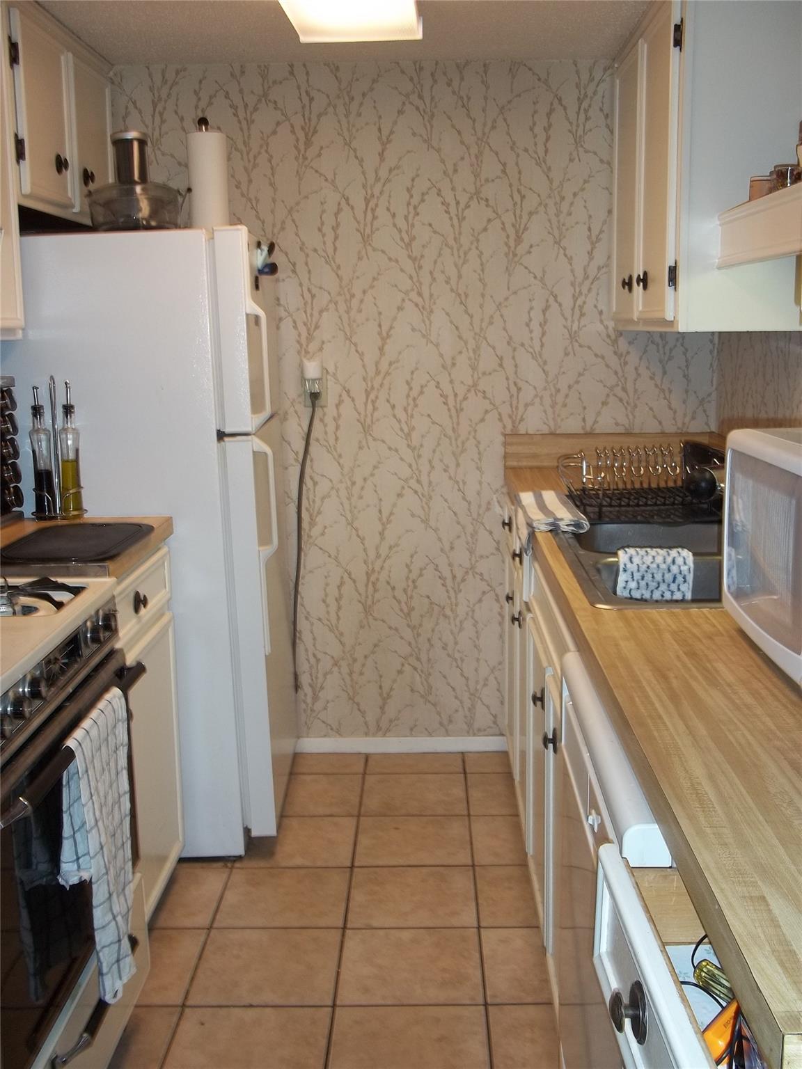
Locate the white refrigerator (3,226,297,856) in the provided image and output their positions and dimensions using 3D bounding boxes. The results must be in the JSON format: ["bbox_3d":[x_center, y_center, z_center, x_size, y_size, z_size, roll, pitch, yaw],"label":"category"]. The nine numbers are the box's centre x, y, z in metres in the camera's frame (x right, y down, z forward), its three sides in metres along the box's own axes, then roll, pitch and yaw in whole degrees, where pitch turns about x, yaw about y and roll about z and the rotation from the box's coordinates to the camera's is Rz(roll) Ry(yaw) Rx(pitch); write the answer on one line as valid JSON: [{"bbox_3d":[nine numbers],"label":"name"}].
[{"bbox_3d":[-0.681,0.004,3.074,0.775,1.595,0.700,-1,11,1],"label":"white refrigerator"}]

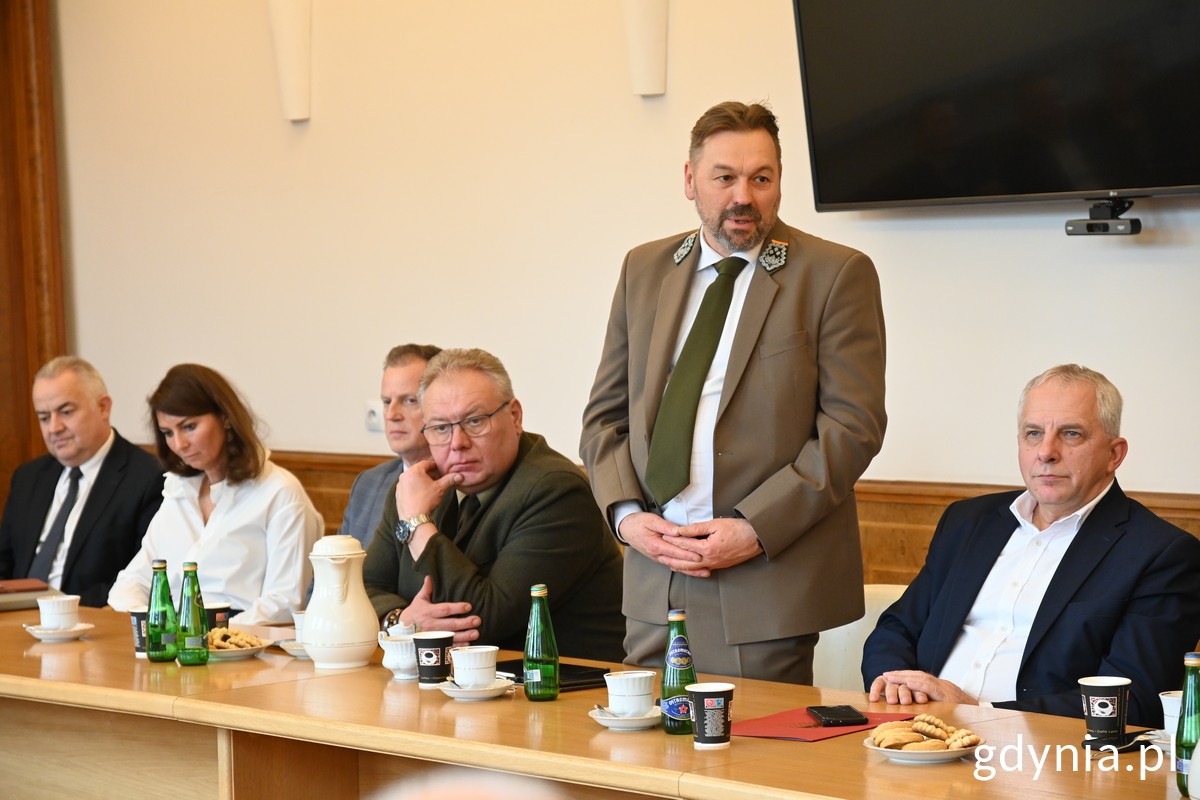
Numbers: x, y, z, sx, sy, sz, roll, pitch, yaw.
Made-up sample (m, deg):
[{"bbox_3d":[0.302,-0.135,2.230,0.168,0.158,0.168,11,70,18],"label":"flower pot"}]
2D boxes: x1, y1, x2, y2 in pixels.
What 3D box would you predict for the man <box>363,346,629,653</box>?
[{"bbox_3d":[-0.200,0.557,6.910,0.570,1.300,0.720,0,3,33],"label":"man"}]

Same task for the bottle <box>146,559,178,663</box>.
[{"bbox_3d":[-0.863,0.414,6.867,0.061,0.199,0.061,-2,2,-7],"label":"bottle"}]

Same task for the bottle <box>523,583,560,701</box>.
[{"bbox_3d":[-0.104,0.423,6.102,0.061,0.199,0.061,-2,2,-1],"label":"bottle"}]

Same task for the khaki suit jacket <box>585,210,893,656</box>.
[{"bbox_3d":[0.254,0.063,6.550,0.570,0.770,0.340,-1,3,25],"label":"khaki suit jacket"}]

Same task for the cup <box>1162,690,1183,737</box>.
[{"bbox_3d":[0.889,0.478,5.291,0.088,0.068,0.098,-1,2,9],"label":"cup"}]

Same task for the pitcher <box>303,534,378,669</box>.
[{"bbox_3d":[-0.498,0.383,6.699,0.148,0.252,0.175,-2,2,-7],"label":"pitcher"}]

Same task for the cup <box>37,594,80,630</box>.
[{"bbox_3d":[-1.123,0.445,7.275,0.088,0.068,0.098,-2,2,-9],"label":"cup"}]

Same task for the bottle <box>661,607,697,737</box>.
[{"bbox_3d":[0.125,0.436,5.626,0.061,0.199,0.061,-2,2,1],"label":"bottle"}]

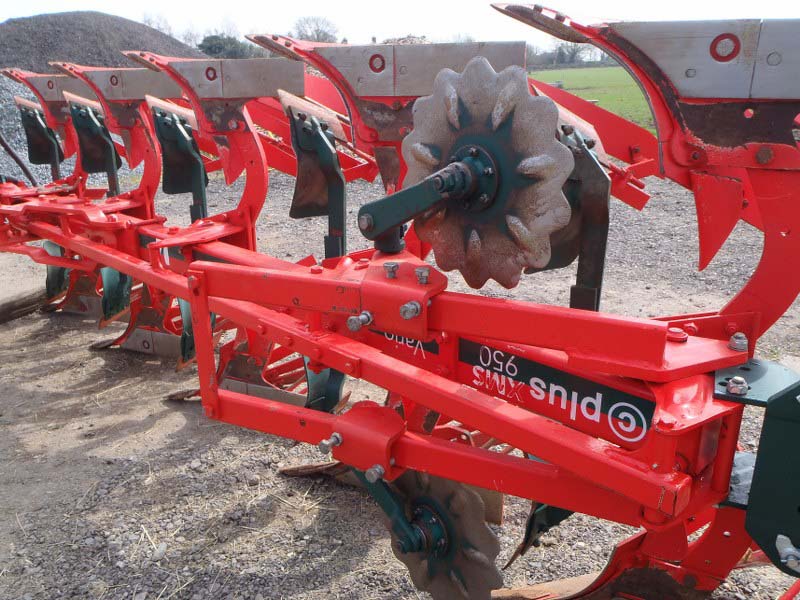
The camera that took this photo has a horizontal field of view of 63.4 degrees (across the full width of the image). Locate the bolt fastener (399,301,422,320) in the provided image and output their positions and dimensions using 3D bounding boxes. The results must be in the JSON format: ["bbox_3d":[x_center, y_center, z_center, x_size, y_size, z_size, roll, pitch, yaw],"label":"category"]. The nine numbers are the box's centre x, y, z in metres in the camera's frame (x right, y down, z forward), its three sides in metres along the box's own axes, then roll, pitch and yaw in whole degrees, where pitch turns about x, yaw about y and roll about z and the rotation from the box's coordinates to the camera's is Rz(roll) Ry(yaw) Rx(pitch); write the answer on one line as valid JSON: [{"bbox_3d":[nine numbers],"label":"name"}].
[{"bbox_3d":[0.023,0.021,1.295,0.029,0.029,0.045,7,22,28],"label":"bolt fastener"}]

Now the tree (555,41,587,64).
[{"bbox_3d":[42.806,-62.333,163.359,8.000,6.830,8.000,4,21,13],"label":"tree"}]

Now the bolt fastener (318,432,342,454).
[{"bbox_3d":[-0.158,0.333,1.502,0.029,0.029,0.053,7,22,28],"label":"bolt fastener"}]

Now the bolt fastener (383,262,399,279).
[{"bbox_3d":[-0.019,-0.062,1.355,0.029,0.036,0.029,9,23,27],"label":"bolt fastener"}]

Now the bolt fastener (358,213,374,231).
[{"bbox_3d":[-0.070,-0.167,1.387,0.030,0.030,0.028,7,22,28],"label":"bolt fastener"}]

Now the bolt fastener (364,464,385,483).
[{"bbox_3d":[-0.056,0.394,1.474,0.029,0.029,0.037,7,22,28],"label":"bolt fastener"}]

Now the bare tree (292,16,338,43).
[{"bbox_3d":[-16.746,-50.821,129.431,9.000,10.800,9.000,-3,20,-6],"label":"bare tree"}]

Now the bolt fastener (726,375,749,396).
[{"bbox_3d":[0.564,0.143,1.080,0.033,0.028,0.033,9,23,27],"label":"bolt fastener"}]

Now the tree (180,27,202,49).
[{"bbox_3d":[-51.174,-61.910,161.142,6.300,11.440,6.300,-7,21,-15],"label":"tree"}]

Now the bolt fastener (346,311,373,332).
[{"bbox_3d":[-0.081,0.046,1.356,0.029,0.029,0.056,7,22,28],"label":"bolt fastener"}]

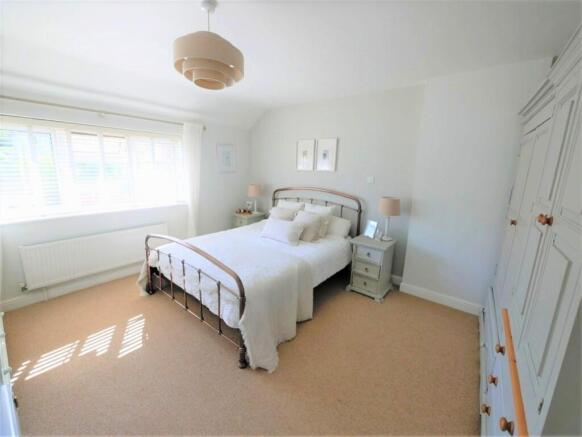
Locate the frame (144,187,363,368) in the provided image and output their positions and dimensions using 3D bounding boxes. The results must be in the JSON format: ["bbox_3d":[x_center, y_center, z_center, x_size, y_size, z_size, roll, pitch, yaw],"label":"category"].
[{"bbox_3d":[-0.322,0.257,2.819,1.627,1.136,2.078,10,14,37],"label":"frame"}]

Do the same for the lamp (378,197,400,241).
[{"bbox_3d":[1.140,-0.002,2.733,0.217,0.508,0.217,10,14,37],"label":"lamp"}]

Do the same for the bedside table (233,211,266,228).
[{"bbox_3d":[-0.735,0.245,4.150,0.436,0.614,0.415,10,14,37],"label":"bedside table"}]

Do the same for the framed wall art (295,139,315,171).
[{"bbox_3d":[0.222,-0.945,3.525,0.307,0.453,0.025,10,14,37],"label":"framed wall art"}]

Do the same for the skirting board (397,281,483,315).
[{"bbox_3d":[1.612,0.878,2.585,0.755,0.094,0.018,10,14,37],"label":"skirting board"}]

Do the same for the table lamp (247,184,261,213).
[{"bbox_3d":[-0.626,-0.326,4.146,0.222,0.508,0.222,10,14,37],"label":"table lamp"}]

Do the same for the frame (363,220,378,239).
[{"bbox_3d":[0.973,0.138,2.834,0.025,0.204,0.130,13,3,-35],"label":"frame"}]

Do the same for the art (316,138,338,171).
[{"bbox_3d":[0.500,-0.895,3.309,0.316,0.453,0.025,10,14,37],"label":"art"}]

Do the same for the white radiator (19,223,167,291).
[{"bbox_3d":[-2.160,0.393,2.770,0.083,0.457,1.323,10,14,37],"label":"white radiator"}]

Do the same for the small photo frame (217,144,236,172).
[{"bbox_3d":[-1.066,-0.994,3.929,0.025,0.443,0.363,10,14,37],"label":"small photo frame"}]

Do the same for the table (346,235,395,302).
[{"bbox_3d":[0.933,0.559,2.777,0.429,0.614,0.415,10,14,37],"label":"table"}]

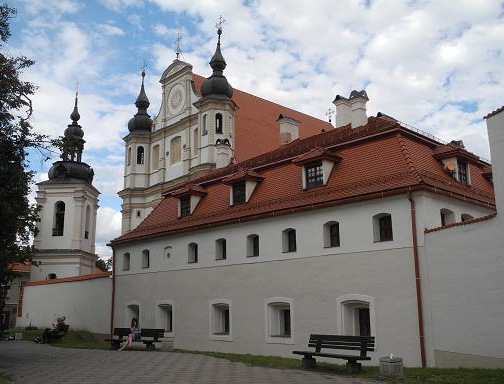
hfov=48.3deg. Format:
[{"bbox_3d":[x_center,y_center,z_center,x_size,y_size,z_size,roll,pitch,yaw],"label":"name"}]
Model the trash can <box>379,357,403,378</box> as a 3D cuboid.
[{"bbox_3d":[3.232,4.113,13.182,0.530,0.450,0.530,-1,-12,0],"label":"trash can"}]

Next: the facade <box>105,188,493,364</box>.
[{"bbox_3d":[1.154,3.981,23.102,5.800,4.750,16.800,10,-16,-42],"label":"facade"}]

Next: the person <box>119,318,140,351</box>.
[{"bbox_3d":[-4.885,5.750,22.600,0.500,1.250,0.900,-8,-14,32],"label":"person"}]

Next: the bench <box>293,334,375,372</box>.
[{"bbox_3d":[2.128,4.226,14.697,0.720,0.870,2.420,8,-14,-36],"label":"bench"}]

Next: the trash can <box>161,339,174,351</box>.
[{"bbox_3d":[-3.417,6.176,22.755,0.520,0.450,0.520,-1,-12,0],"label":"trash can"}]

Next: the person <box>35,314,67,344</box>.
[{"bbox_3d":[-9.369,6.409,26.200,1.300,1.270,0.580,3,-12,-19],"label":"person"}]

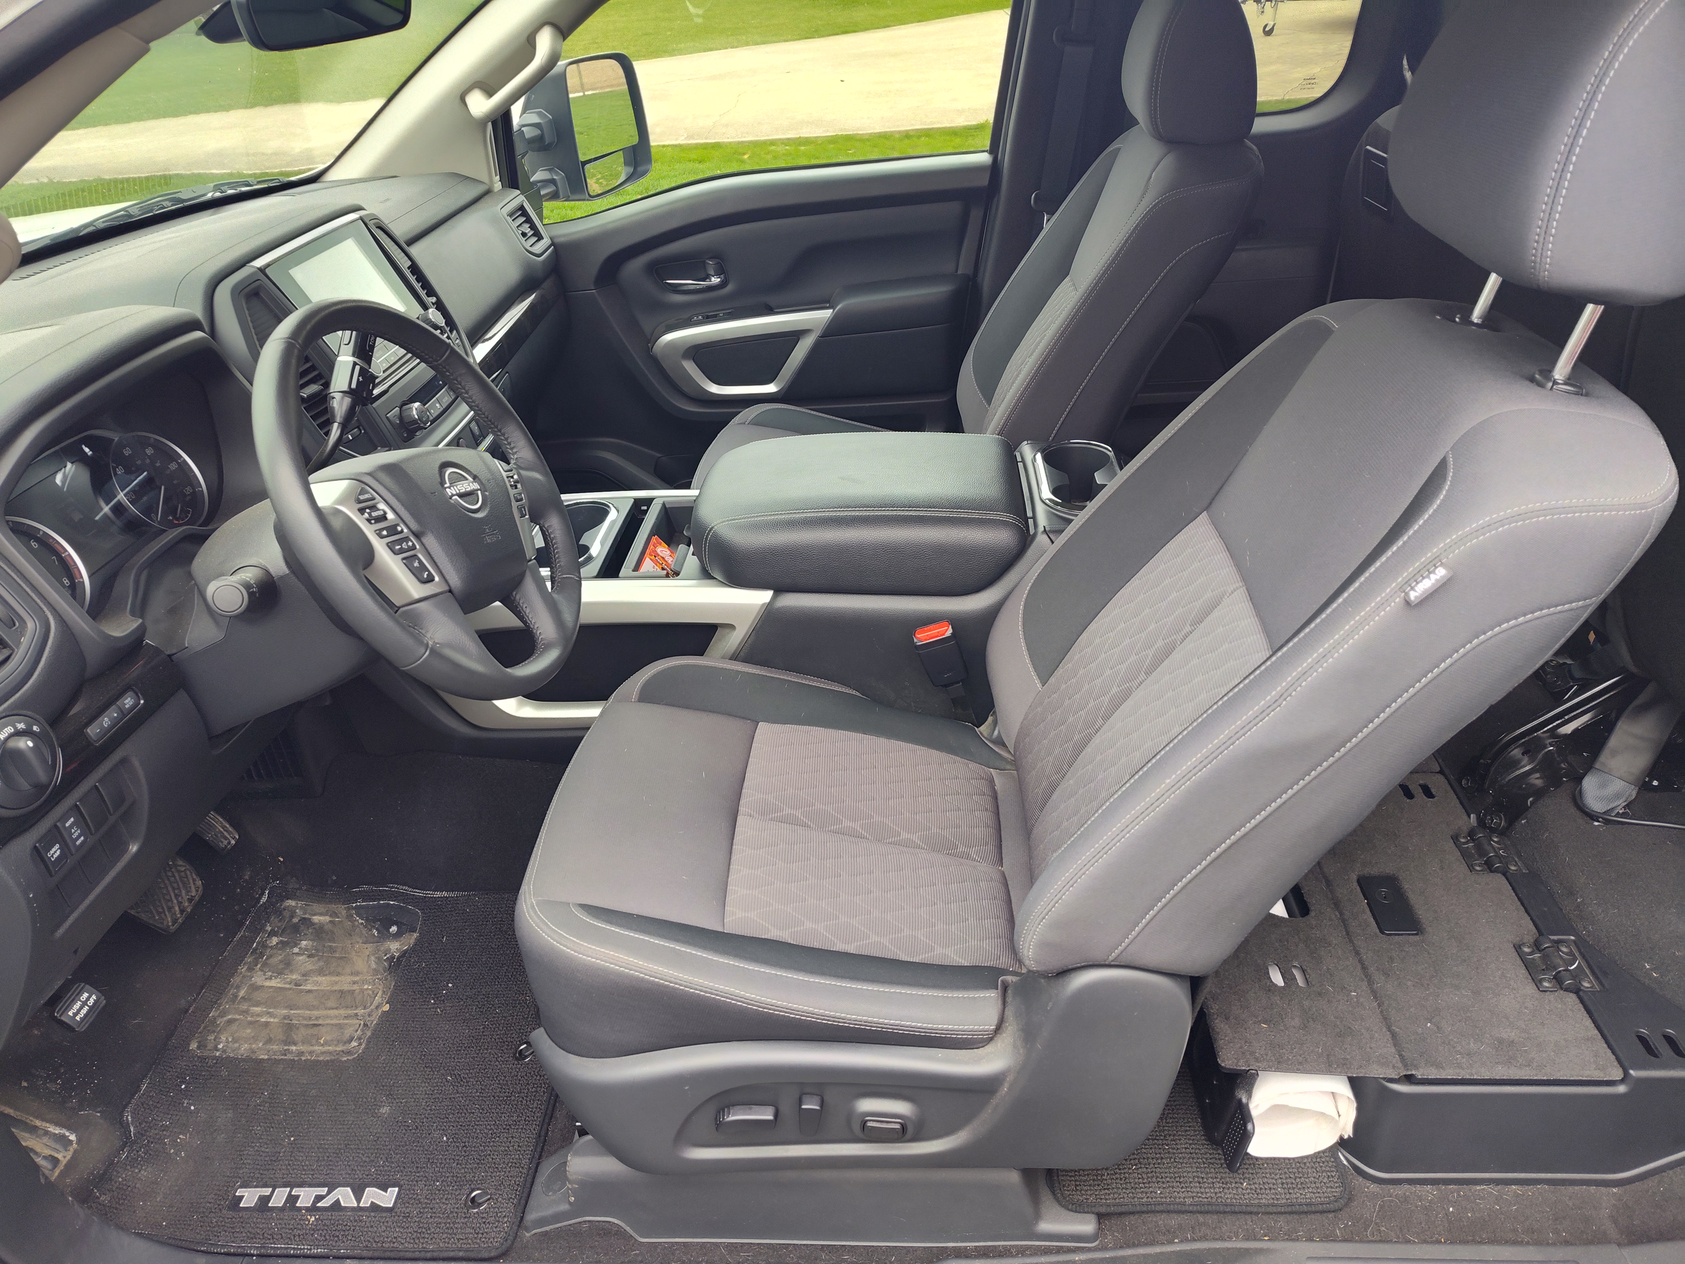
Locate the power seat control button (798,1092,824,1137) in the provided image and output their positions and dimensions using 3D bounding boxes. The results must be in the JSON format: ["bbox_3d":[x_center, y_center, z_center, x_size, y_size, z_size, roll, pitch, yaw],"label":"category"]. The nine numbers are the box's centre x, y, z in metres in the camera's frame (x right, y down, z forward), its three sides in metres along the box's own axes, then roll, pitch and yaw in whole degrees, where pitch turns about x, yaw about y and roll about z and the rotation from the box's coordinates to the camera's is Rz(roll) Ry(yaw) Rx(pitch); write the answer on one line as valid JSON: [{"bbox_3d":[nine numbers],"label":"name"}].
[{"bbox_3d":[-0.029,0.436,1.005,0.021,0.046,0.016,-1,32,4],"label":"power seat control button"}]

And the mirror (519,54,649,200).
[{"bbox_3d":[-0.512,-1.022,2.276,0.160,0.270,0.290,9,34,19],"label":"mirror"}]

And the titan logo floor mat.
[{"bbox_3d":[-0.560,0.487,1.329,0.500,0.025,0.510,-1,32,4],"label":"titan logo floor mat"}]

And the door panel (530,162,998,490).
[{"bbox_3d":[-0.189,-0.538,2.126,0.920,0.650,0.140,-1,32,4],"label":"door panel"}]

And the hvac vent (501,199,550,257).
[{"bbox_3d":[-0.555,-0.702,1.937,0.040,0.090,0.105,-22,29,16],"label":"hvac vent"}]

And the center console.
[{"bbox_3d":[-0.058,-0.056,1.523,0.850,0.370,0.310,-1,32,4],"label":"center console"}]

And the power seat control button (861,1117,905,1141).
[{"bbox_3d":[0.036,0.449,1.012,0.041,0.024,0.012,-1,32,4],"label":"power seat control button"}]

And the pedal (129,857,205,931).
[{"bbox_3d":[-0.805,0.306,1.320,0.030,0.066,0.098,-38,23,24],"label":"pedal"}]

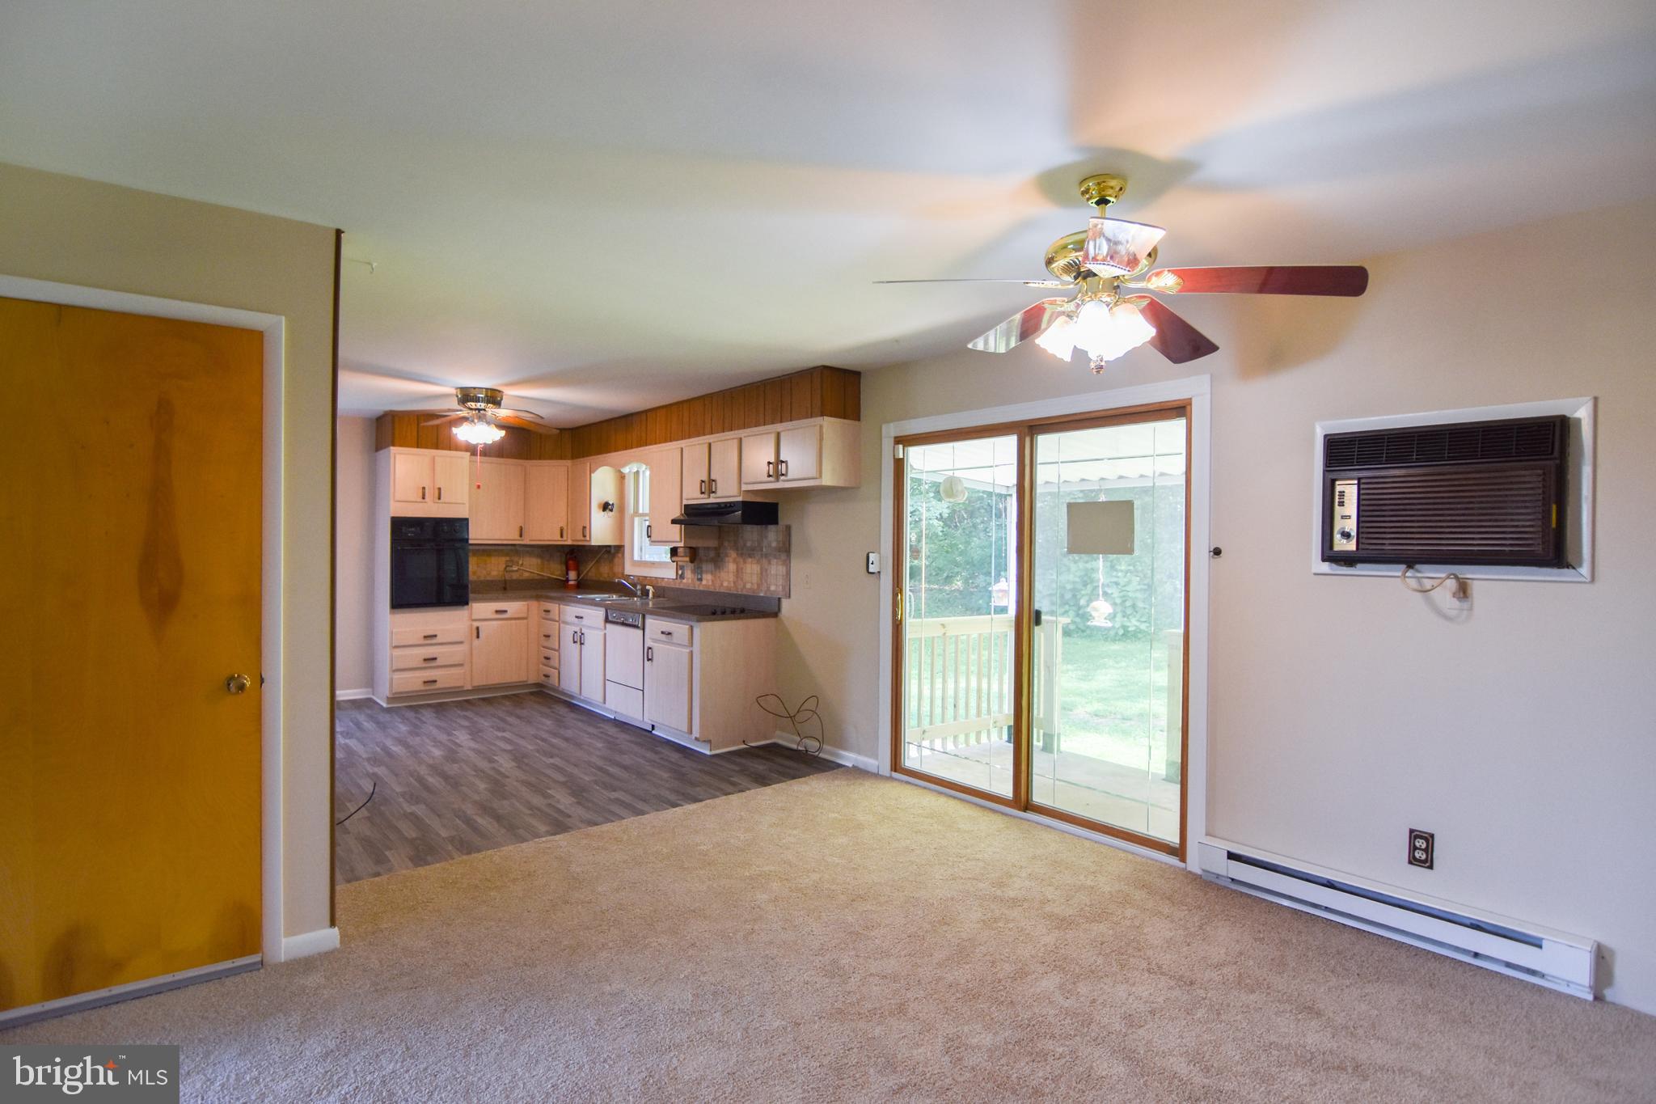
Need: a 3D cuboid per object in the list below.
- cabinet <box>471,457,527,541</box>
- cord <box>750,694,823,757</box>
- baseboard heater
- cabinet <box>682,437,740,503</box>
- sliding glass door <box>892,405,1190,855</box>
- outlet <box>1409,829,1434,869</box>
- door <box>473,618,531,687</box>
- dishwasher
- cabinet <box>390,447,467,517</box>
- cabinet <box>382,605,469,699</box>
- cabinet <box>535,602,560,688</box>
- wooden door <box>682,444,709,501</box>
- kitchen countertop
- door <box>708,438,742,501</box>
[{"bbox_3d":[-3.207,-0.483,7.043,0.470,0.800,0.320,0,1,-40],"label":"cabinet"},{"bbox_3d":[-0.238,1.180,5.009,0.200,0.350,0.492,0,1,-44],"label":"cord"},{"bbox_3d":[2.043,1.339,2.780,0.068,0.162,1.178,0,1,-44],"label":"baseboard heater"},{"bbox_3d":[-0.719,-0.580,5.322,0.322,0.470,0.754,1,0,-42],"label":"cabinet"},{"bbox_3d":[1.029,0.340,3.922,0.110,2.066,1.715,0,1,-44],"label":"sliding glass door"},{"bbox_3d":[2.096,1.050,2.599,0.010,0.122,0.072,0,1,-44],"label":"outlet"},{"bbox_3d":[-2.893,0.891,6.507,0.480,0.562,0.030,1,0,-42],"label":"door"},{"bbox_3d":[-1.346,0.864,5.844,0.590,0.815,0.590,0,1,-44],"label":"dishwasher"},{"bbox_3d":[-3.503,-0.569,6.394,0.590,0.570,0.550,0,1,-38],"label":"cabinet"},{"bbox_3d":[-3.606,0.834,6.538,0.634,0.750,0.590,0,1,-41],"label":"cabinet"},{"bbox_3d":[-2.236,0.811,6.752,0.634,0.763,0.490,1,0,-42],"label":"cabinet"},{"bbox_3d":[-0.949,-0.582,5.353,0.030,0.390,0.325,1,0,-42],"label":"wooden door"},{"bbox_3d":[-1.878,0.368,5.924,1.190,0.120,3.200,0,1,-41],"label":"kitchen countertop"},{"bbox_3d":[-0.721,-0.582,5.198,0.022,0.407,0.349,0,1,-44],"label":"door"}]

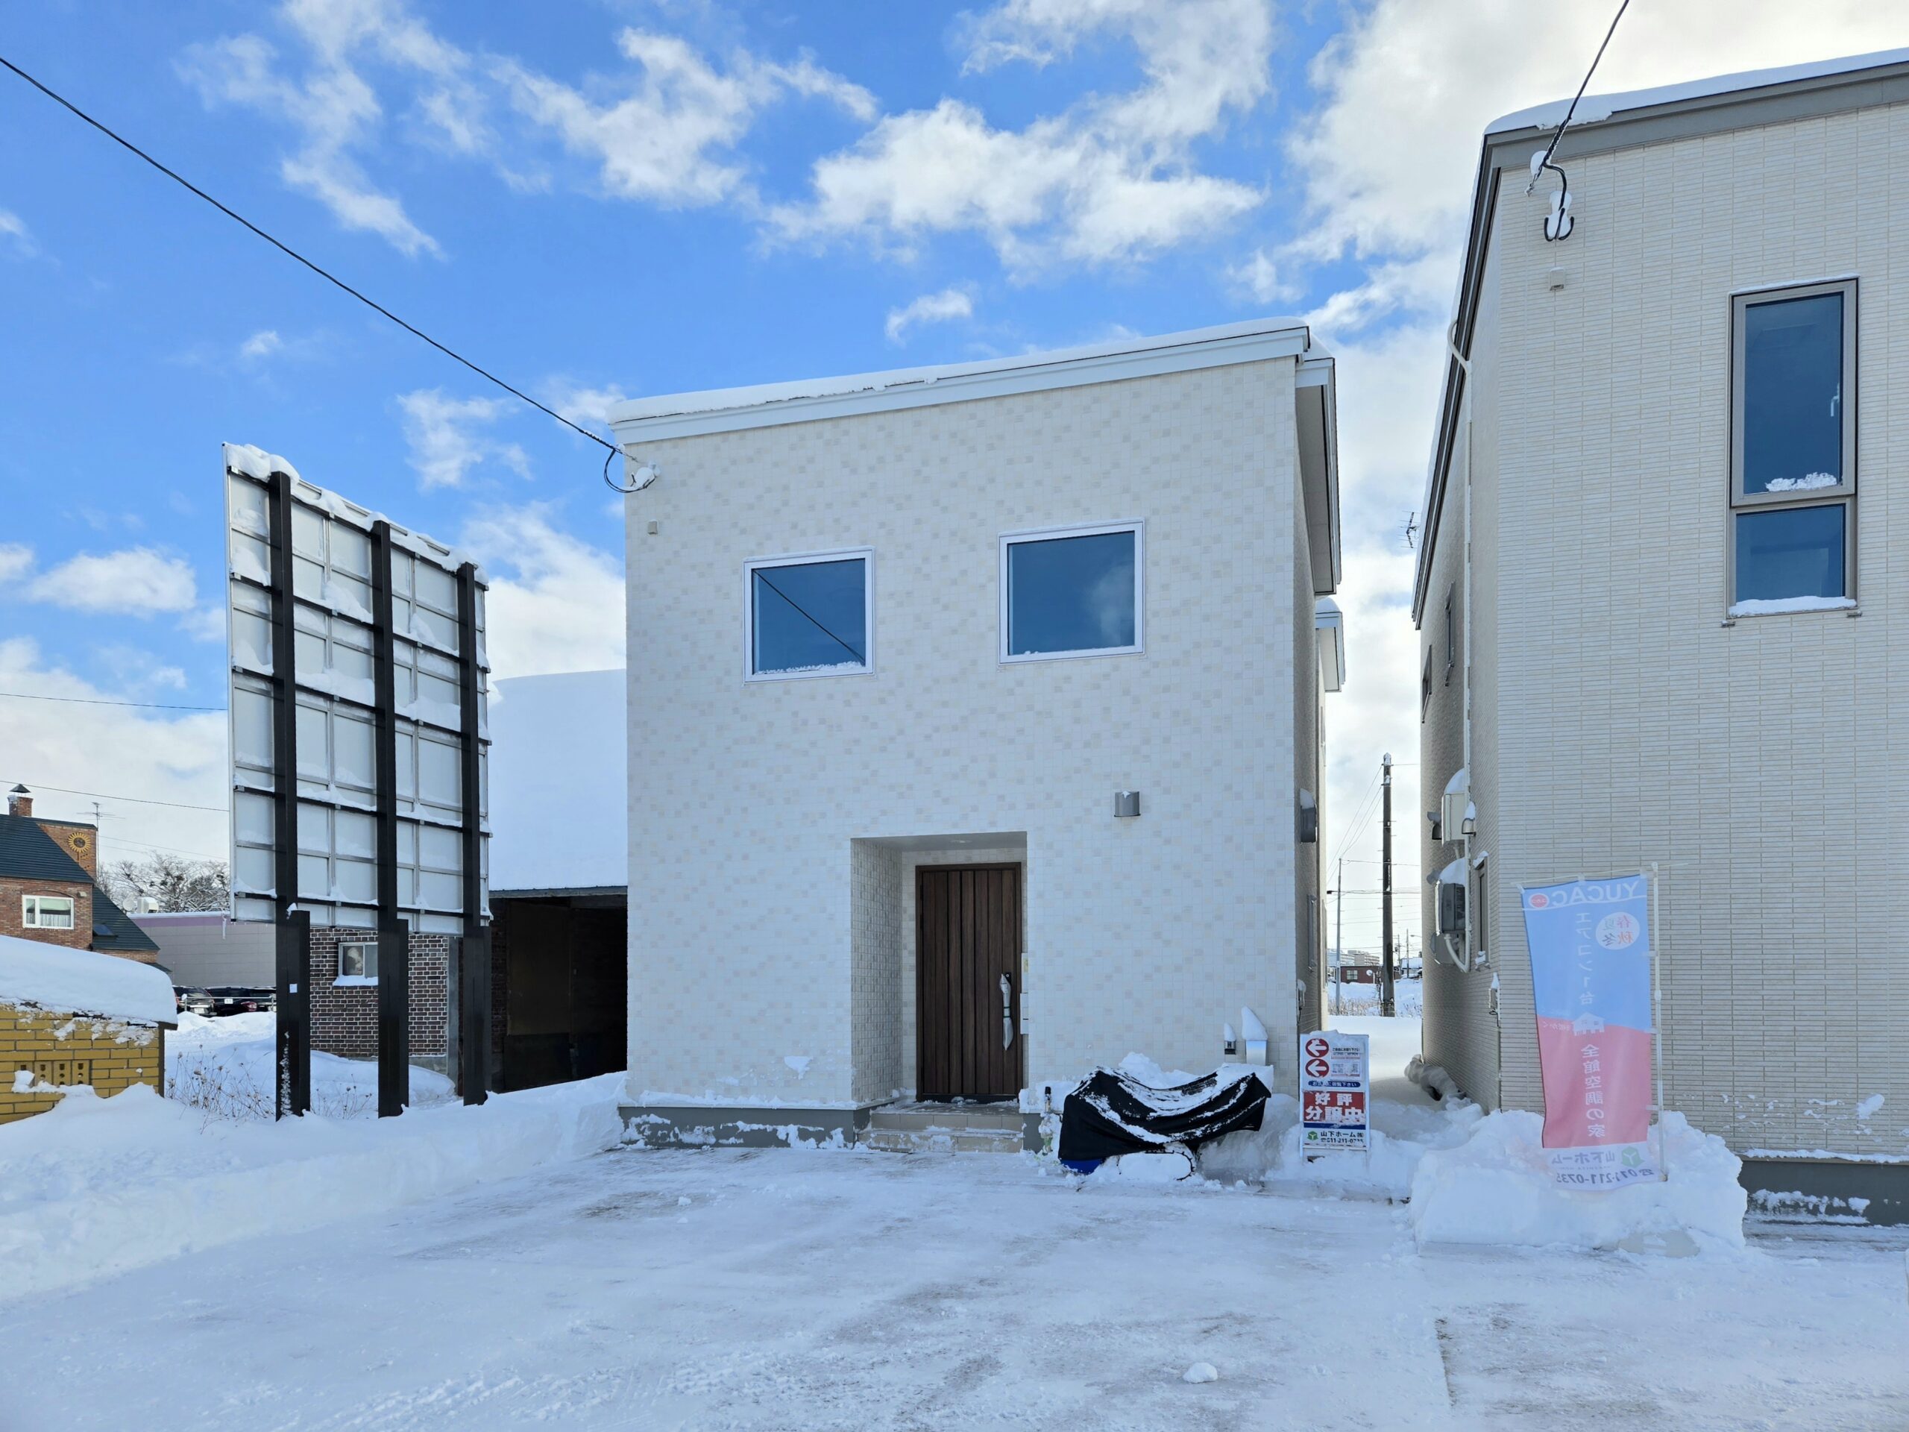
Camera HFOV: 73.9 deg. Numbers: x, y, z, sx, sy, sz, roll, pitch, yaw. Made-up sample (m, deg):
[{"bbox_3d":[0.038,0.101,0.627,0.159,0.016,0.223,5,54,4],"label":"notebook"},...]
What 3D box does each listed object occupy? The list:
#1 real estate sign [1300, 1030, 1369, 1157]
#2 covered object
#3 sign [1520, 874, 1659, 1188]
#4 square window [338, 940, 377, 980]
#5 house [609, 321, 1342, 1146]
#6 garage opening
[{"bbox_3d":[2.908,2.903,9.700,0.530,1.000,0.300,-1,-5,14],"label":"real estate sign"},{"bbox_3d":[1.622,3.078,9.750,1.500,0.760,0.700,-2,-5,18],"label":"covered object"},{"bbox_3d":[3.456,1.716,6.900,0.670,1.660,0.100,-1,-5,12],"label":"sign"},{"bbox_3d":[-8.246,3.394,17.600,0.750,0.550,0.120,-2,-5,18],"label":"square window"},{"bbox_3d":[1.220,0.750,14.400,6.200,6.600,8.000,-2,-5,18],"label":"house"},{"bbox_3d":[-5.272,3.642,16.700,2.500,2.600,0.400,-2,-5,18],"label":"garage opening"}]

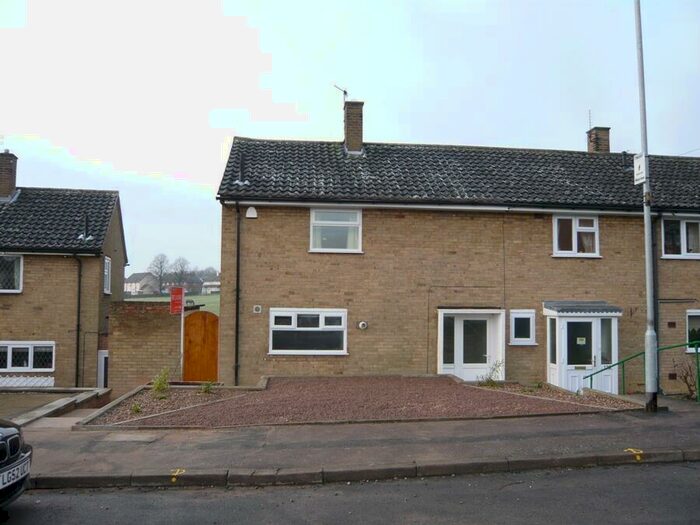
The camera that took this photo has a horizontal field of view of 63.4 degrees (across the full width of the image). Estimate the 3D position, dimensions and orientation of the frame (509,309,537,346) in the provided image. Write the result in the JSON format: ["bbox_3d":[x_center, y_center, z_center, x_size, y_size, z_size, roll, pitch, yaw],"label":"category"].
[{"bbox_3d":[4.199,1.571,13.740,0.640,0.840,0.090,1,-4,-5],"label":"frame"}]

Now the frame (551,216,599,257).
[{"bbox_3d":[5.478,-0.626,13.723,1.176,1.001,0.120,1,-2,-7],"label":"frame"}]

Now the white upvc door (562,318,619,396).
[{"bbox_3d":[5.574,2.261,13.201,1.400,1.930,0.100,1,-4,-5],"label":"white upvc door"}]

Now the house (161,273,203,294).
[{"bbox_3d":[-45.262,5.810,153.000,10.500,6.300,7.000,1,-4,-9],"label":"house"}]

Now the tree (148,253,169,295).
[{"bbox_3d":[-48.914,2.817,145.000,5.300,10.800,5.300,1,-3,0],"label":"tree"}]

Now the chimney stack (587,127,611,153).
[{"bbox_3d":[8.261,-3.843,18.791,0.500,1.120,0.620,1,-2,-7],"label":"chimney stack"}]

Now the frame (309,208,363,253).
[{"bbox_3d":[-0.313,-0.725,13.015,1.198,1.014,0.120,1,-2,-7],"label":"frame"}]

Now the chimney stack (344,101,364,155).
[{"bbox_3d":[0.124,-3.691,15.823,0.500,1.450,0.580,1,-4,-5],"label":"chimney stack"}]

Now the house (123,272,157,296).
[{"bbox_3d":[-67.897,6.960,185.000,6.800,7.300,13.500,2,-3,-40],"label":"house"}]

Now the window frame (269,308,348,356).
[{"bbox_3d":[-0.945,1.560,12.851,1.779,1.060,0.120,1,-2,-7],"label":"window frame"}]

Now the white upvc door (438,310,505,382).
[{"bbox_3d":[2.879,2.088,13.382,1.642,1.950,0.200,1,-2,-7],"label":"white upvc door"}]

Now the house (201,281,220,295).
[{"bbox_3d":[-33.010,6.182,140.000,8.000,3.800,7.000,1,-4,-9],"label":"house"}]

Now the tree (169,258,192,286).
[{"bbox_3d":[-52.234,3.987,175.000,6.300,11.127,6.300,1,-2,-7],"label":"tree"}]

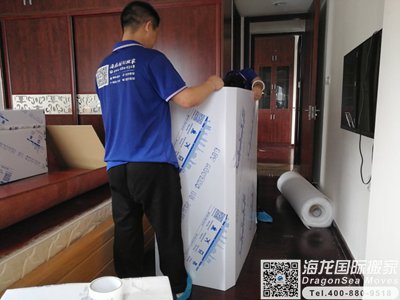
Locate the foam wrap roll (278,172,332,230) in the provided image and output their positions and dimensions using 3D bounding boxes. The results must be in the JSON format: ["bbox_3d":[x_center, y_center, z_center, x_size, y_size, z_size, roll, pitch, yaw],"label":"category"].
[{"bbox_3d":[1.116,0.501,3.471,0.285,0.285,1.190,0,8,3],"label":"foam wrap roll"}]

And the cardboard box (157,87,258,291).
[{"bbox_3d":[0.127,0.178,2.373,0.525,1.220,1.063,2,8,17],"label":"cardboard box"}]

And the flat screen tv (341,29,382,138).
[{"bbox_3d":[0.994,-0.365,1.881,0.060,0.535,0.940,2,8,13],"label":"flat screen tv"}]

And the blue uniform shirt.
[{"bbox_3d":[-0.311,-0.237,1.660,0.470,0.670,0.330,5,9,30],"label":"blue uniform shirt"}]

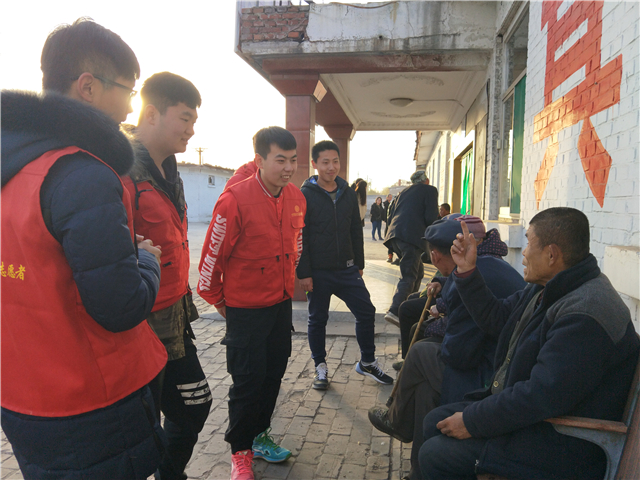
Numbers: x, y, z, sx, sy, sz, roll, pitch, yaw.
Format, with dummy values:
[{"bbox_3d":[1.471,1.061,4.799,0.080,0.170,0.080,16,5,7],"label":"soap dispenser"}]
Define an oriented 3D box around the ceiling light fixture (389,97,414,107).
[{"bbox_3d":[1.261,-2.100,7.150,0.370,0.110,0.370,2,4,11],"label":"ceiling light fixture"}]

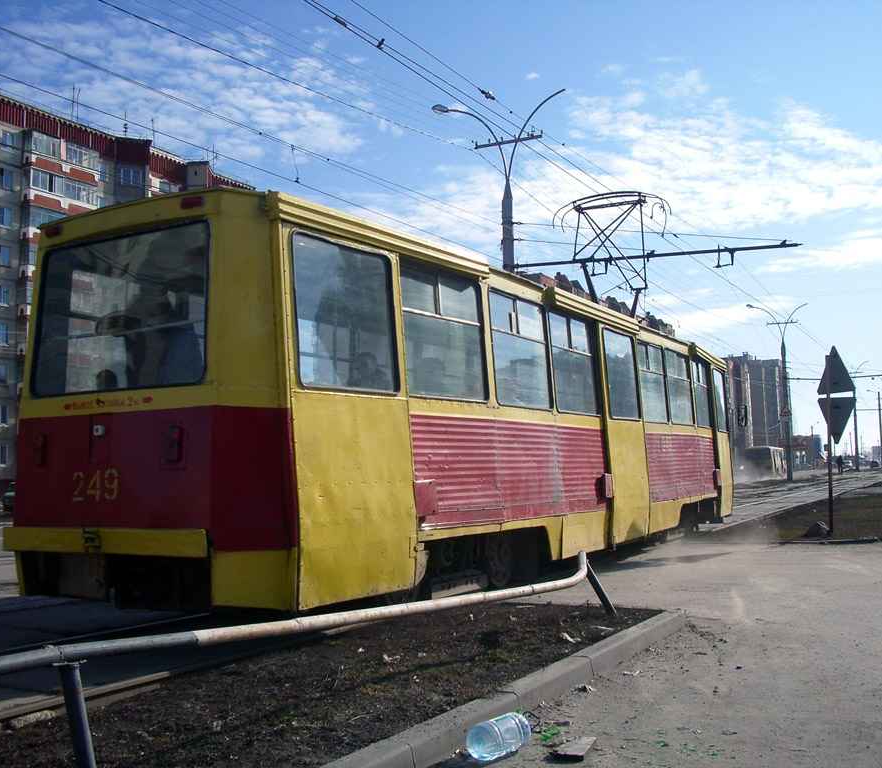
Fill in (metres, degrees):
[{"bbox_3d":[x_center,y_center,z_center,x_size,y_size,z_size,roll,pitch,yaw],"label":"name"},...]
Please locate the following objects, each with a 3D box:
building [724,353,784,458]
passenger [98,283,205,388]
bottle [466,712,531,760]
[{"bbox_3d":[92.292,9.354,315.264,22.000,32.400,28.000,-4,-5,27],"label":"building"},{"bbox_3d":[-1.923,0.162,6.979,0.420,1.700,0.600,2,-6,-37],"label":"passenger"},{"bbox_3d":[0.273,1.548,4.572,0.320,0.163,0.163,1,-5,-44],"label":"bottle"}]

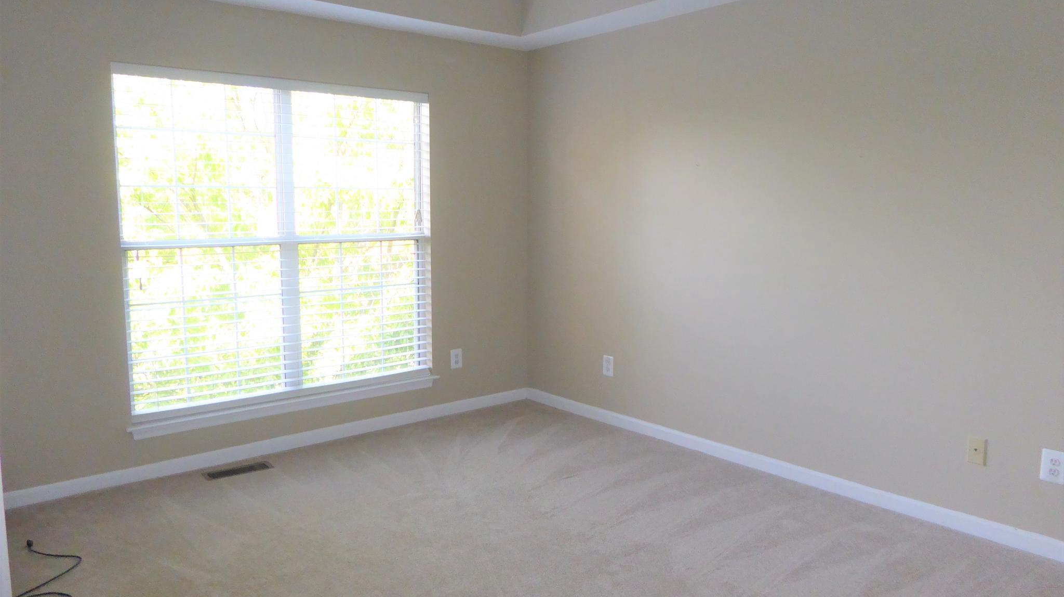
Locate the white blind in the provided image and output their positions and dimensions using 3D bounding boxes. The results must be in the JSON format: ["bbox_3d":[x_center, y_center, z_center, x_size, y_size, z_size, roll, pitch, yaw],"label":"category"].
[{"bbox_3d":[-1.338,-0.310,4.332,1.770,1.780,0.110,-6,9,-39],"label":"white blind"}]

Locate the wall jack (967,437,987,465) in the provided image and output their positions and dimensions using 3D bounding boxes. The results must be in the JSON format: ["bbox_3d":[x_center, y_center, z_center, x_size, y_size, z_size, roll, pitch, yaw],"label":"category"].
[{"bbox_3d":[1.857,0.642,3.212,0.012,0.111,0.070,-6,9,-39],"label":"wall jack"}]

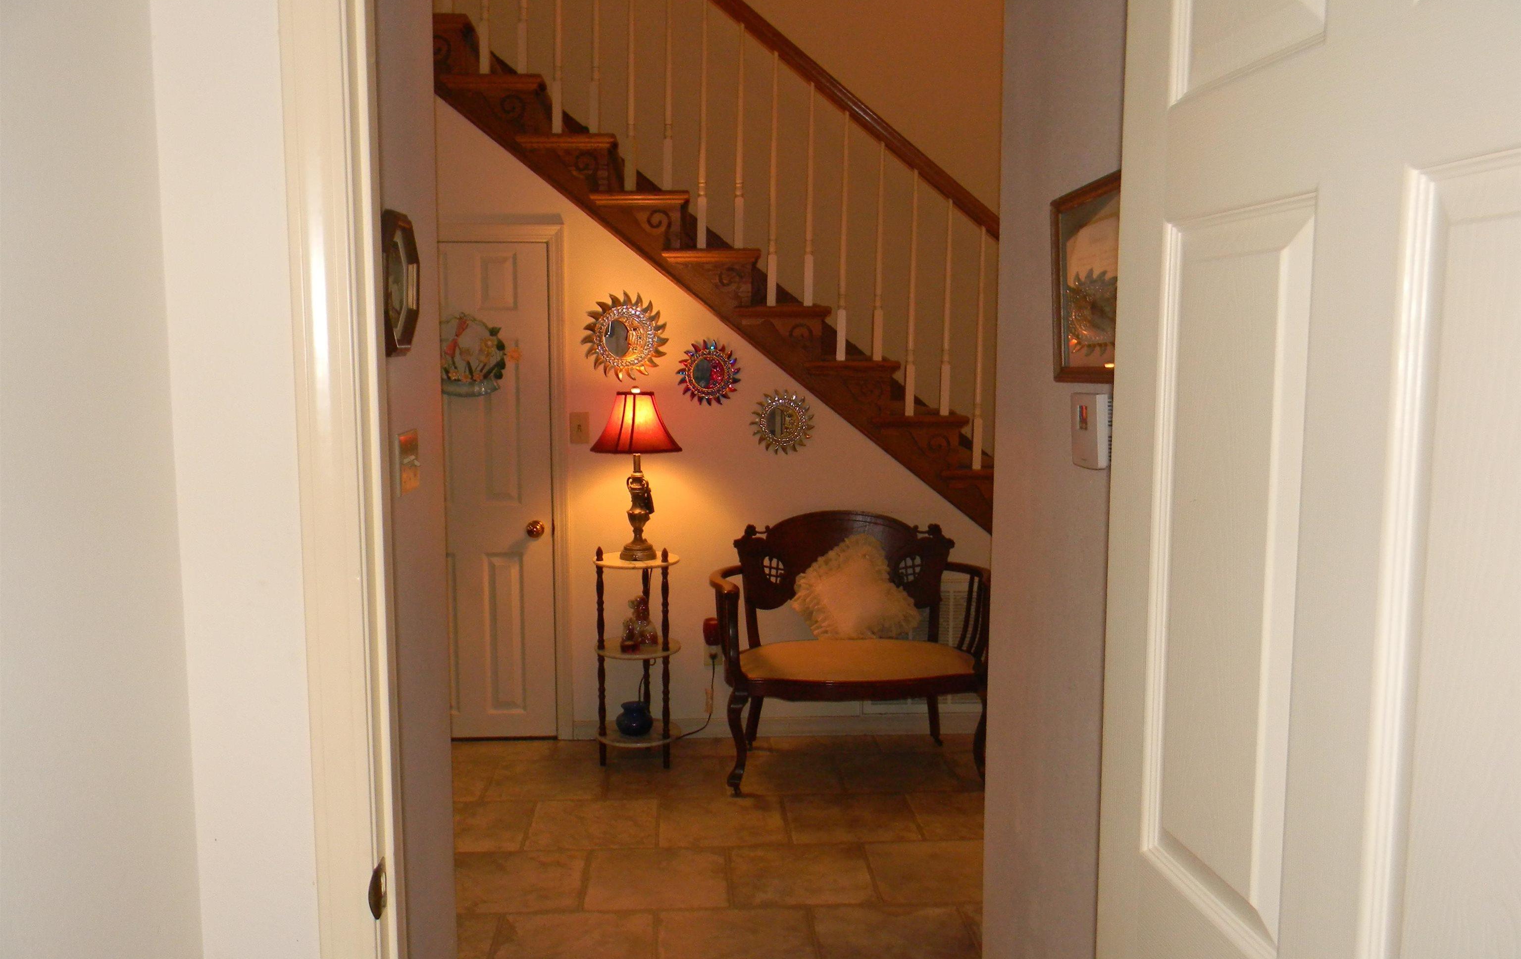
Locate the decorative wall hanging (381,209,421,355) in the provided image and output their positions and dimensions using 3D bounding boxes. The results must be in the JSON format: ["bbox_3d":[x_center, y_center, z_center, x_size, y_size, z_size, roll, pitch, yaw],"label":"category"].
[{"bbox_3d":[-0.651,-0.357,2.255,0.028,0.263,0.255,0,7,-3],"label":"decorative wall hanging"}]

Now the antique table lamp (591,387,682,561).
[{"bbox_3d":[-0.426,-0.020,4.261,0.313,0.596,0.300,0,7,-3],"label":"antique table lamp"}]

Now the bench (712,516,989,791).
[{"bbox_3d":[0.323,0.575,4.275,1.000,0.880,0.590,0,7,-6],"label":"bench"}]

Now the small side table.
[{"bbox_3d":[-0.434,0.615,4.339,0.300,0.780,0.295,0,7,-3],"label":"small side table"}]

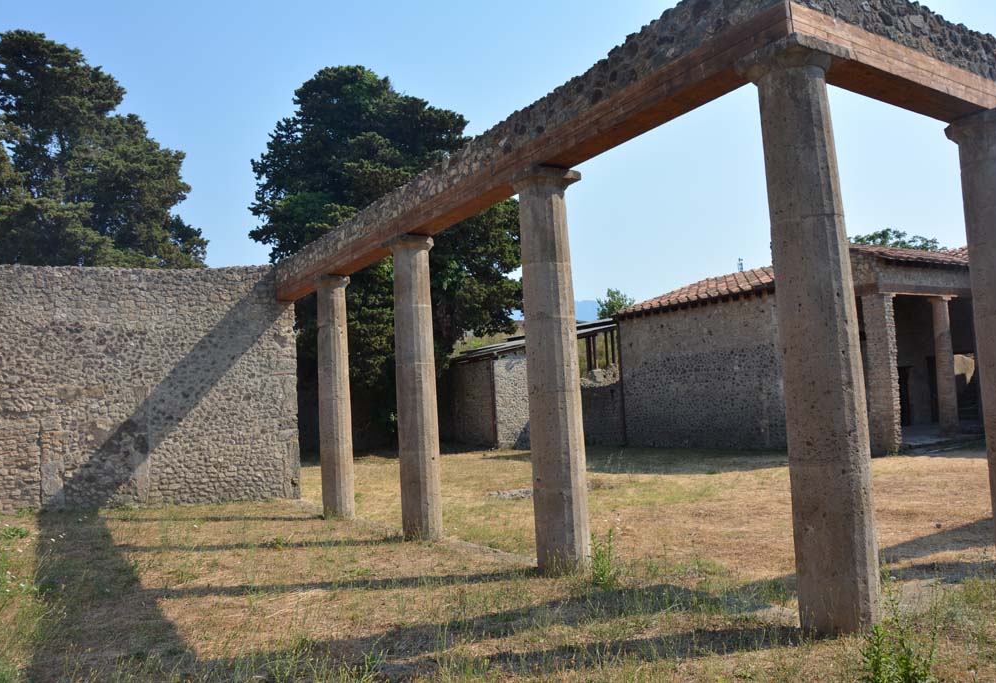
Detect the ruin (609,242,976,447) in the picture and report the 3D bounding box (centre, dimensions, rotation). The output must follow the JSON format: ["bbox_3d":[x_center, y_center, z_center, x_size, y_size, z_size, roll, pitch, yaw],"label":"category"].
[{"bbox_3d":[11.454,0.846,29.504,7.500,6.300,12.300,1,-7,-33],"label":"ruin"}]

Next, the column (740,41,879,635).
[{"bbox_3d":[2.305,-0.108,5.607,0.580,4.213,0.580,1,-7,-33],"label":"column"}]

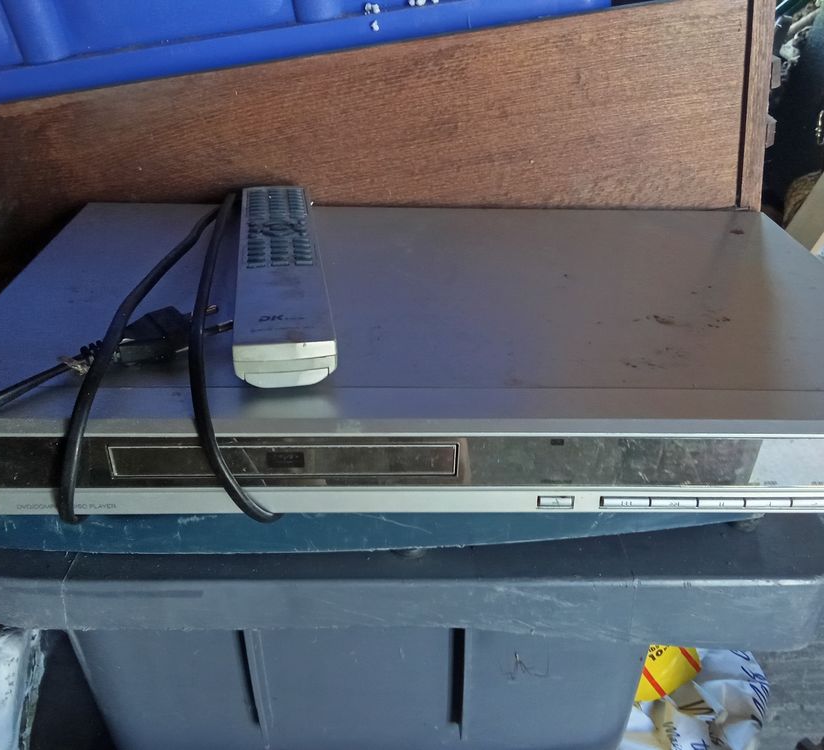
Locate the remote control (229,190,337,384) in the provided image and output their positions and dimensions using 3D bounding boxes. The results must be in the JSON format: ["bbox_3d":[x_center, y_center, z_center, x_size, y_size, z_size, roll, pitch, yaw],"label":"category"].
[{"bbox_3d":[-0.065,-0.053,0.403,0.041,0.021,0.197,-4,31,-8],"label":"remote control"}]

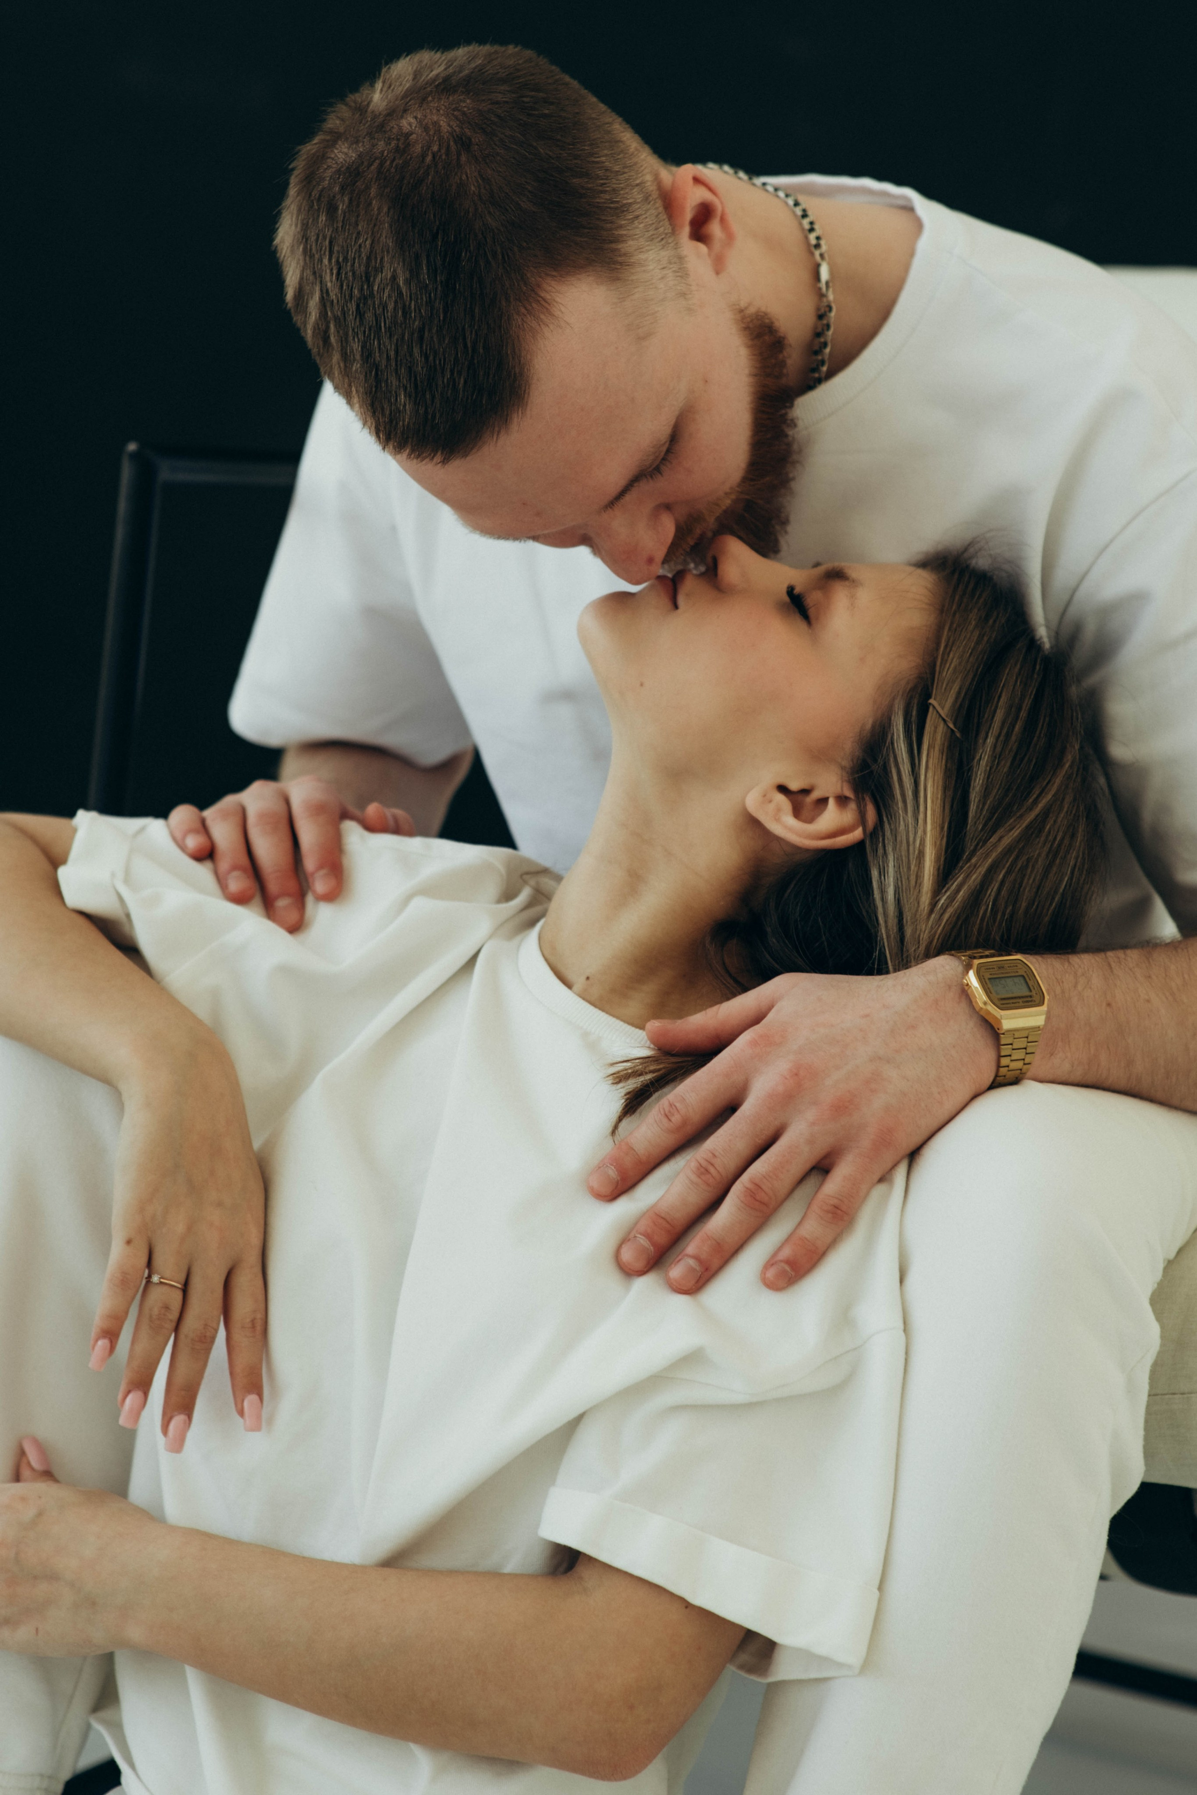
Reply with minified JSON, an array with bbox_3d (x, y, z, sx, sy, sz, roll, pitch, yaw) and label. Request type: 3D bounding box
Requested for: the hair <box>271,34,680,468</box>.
[{"bbox_3d":[-0.058,-0.274,1.830,0.170,0.205,0.165,-24,-20,37],"label":"hair"}]

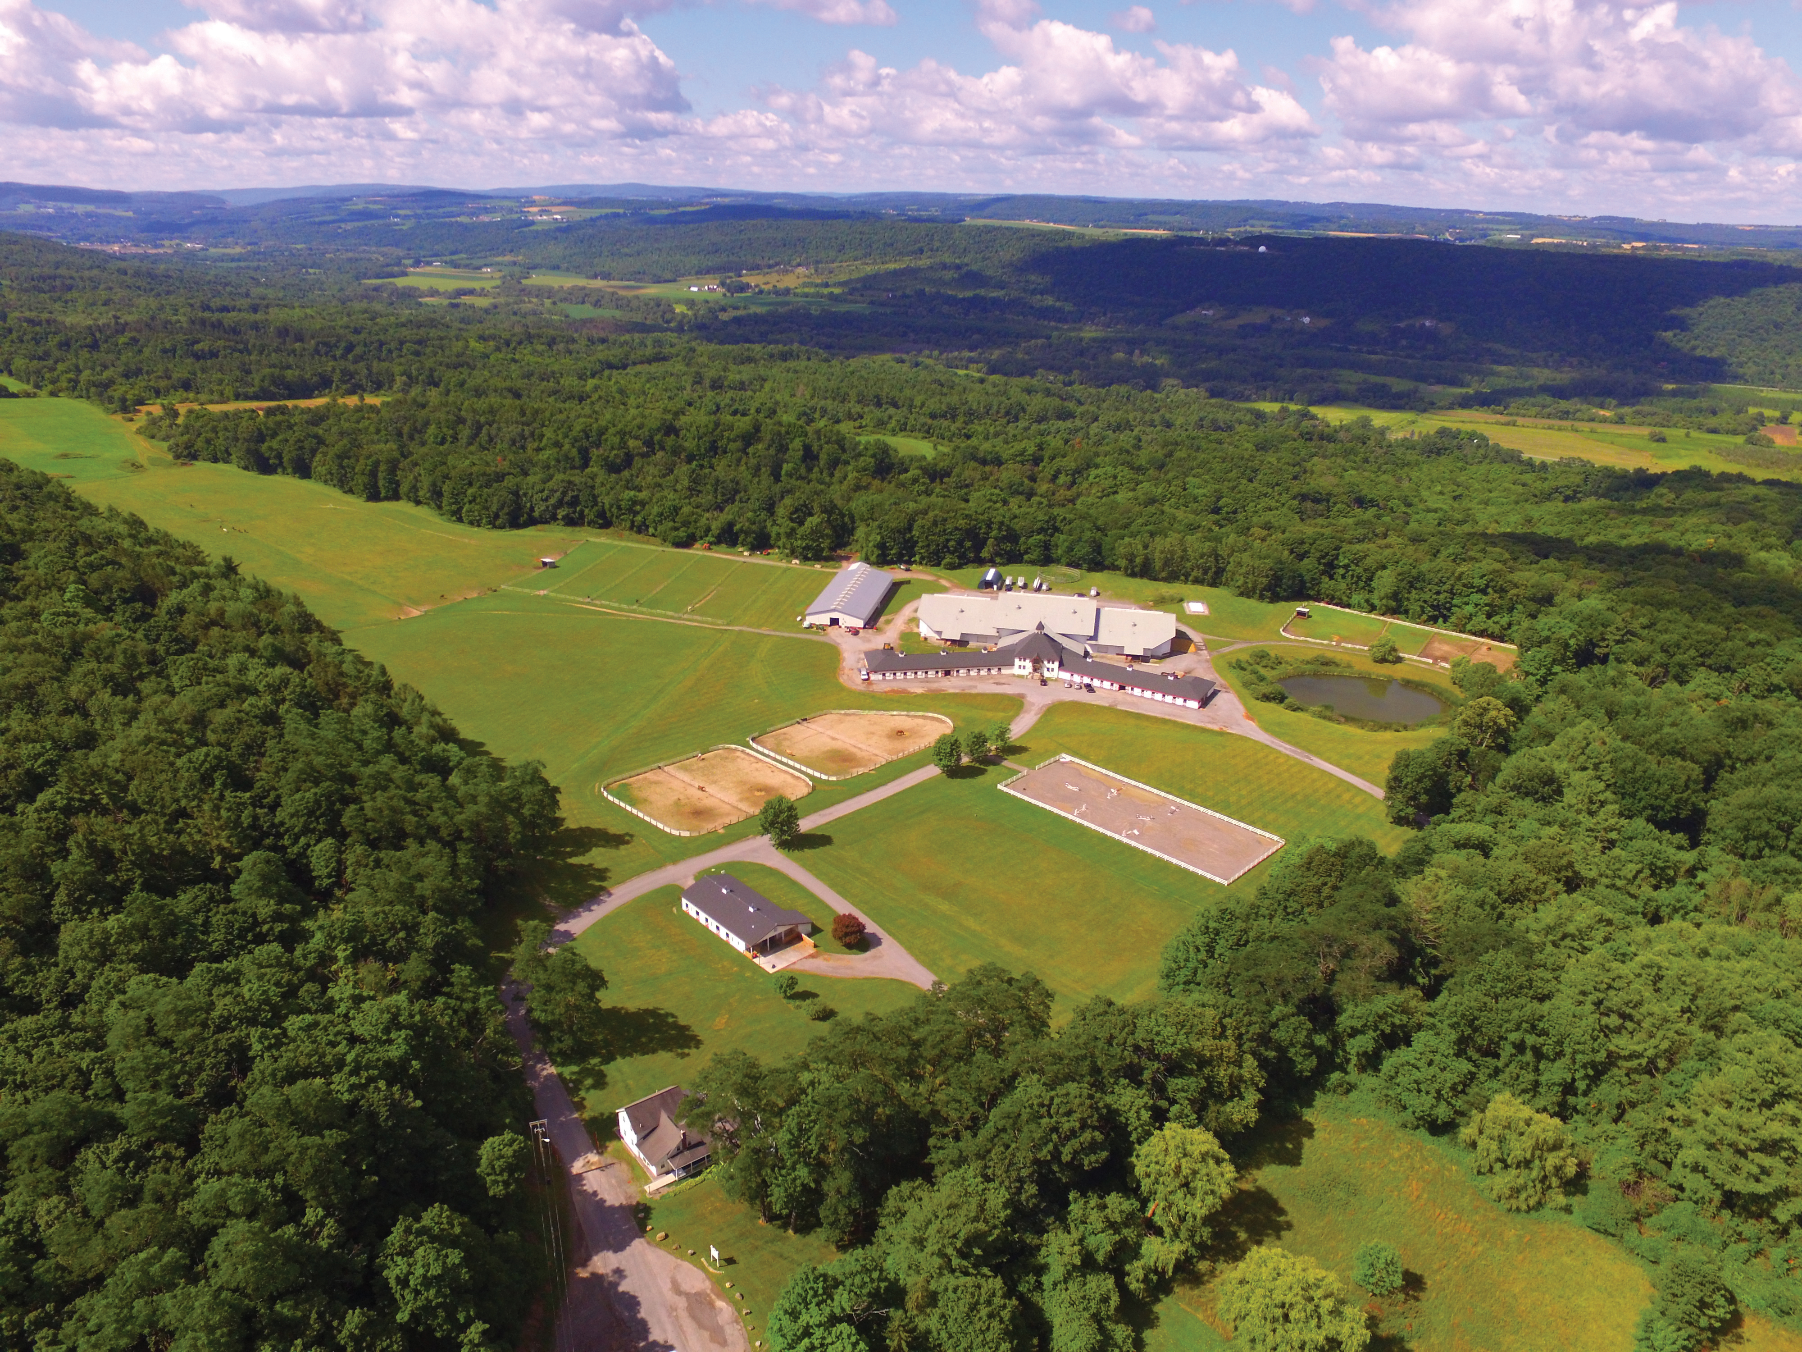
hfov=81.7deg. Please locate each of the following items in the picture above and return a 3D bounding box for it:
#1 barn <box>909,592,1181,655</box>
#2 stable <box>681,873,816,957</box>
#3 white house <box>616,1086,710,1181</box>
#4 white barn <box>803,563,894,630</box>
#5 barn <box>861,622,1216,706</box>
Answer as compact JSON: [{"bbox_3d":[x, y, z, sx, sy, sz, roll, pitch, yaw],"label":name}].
[{"bbox_3d":[51.720,-20.070,369.420,90.000,14.500,27.000,5,24,9],"label":"barn"},{"bbox_3d":[-32.020,47.810,214.530,15.000,6.000,24.000,-21,32,-40],"label":"stable"},{"bbox_3d":[-35.990,69.470,160.640,10.500,8.400,13.300,-19,31,-38],"label":"white house"},{"bbox_3d":[-18.780,-30.600,398.640,22.300,7.000,51.000,6,25,10],"label":"white barn"},{"bbox_3d":[44.130,-7.130,337.750,114.900,16.500,28.000,5,24,9],"label":"barn"}]

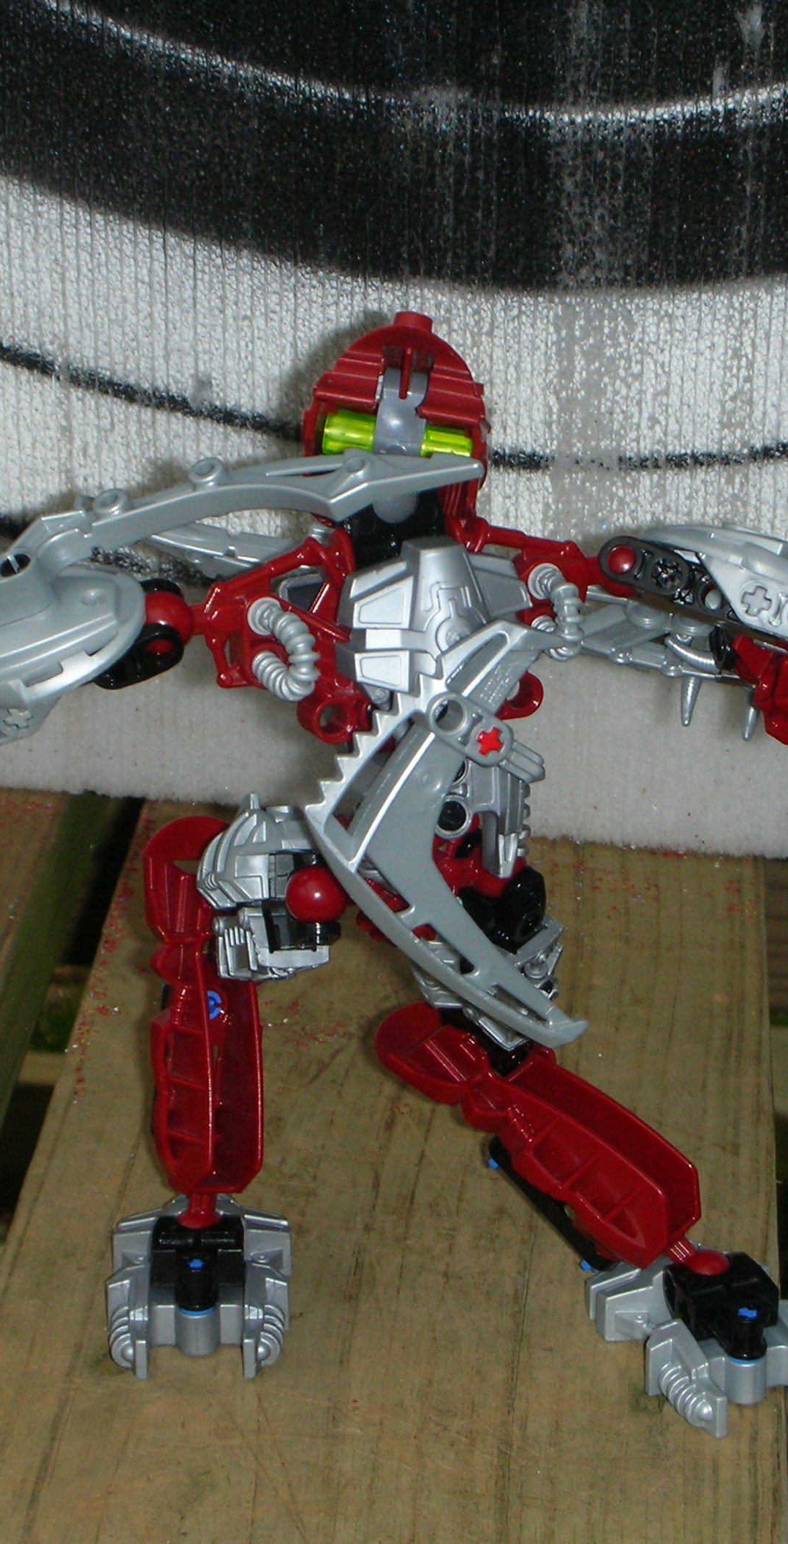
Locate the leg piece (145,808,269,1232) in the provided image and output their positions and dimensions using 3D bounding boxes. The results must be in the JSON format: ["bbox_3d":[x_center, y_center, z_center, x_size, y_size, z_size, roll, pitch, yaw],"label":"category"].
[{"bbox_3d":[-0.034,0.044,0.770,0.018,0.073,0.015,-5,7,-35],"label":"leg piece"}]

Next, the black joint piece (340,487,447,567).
[{"bbox_3d":[0.000,-0.041,0.728,0.017,0.015,0.013,-10,22,4],"label":"black joint piece"}]

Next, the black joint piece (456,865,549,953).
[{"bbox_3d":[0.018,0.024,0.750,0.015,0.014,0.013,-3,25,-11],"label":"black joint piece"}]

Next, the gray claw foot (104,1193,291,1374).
[{"bbox_3d":[-0.035,0.089,0.778,0.033,0.019,0.045,0,22,0],"label":"gray claw foot"}]

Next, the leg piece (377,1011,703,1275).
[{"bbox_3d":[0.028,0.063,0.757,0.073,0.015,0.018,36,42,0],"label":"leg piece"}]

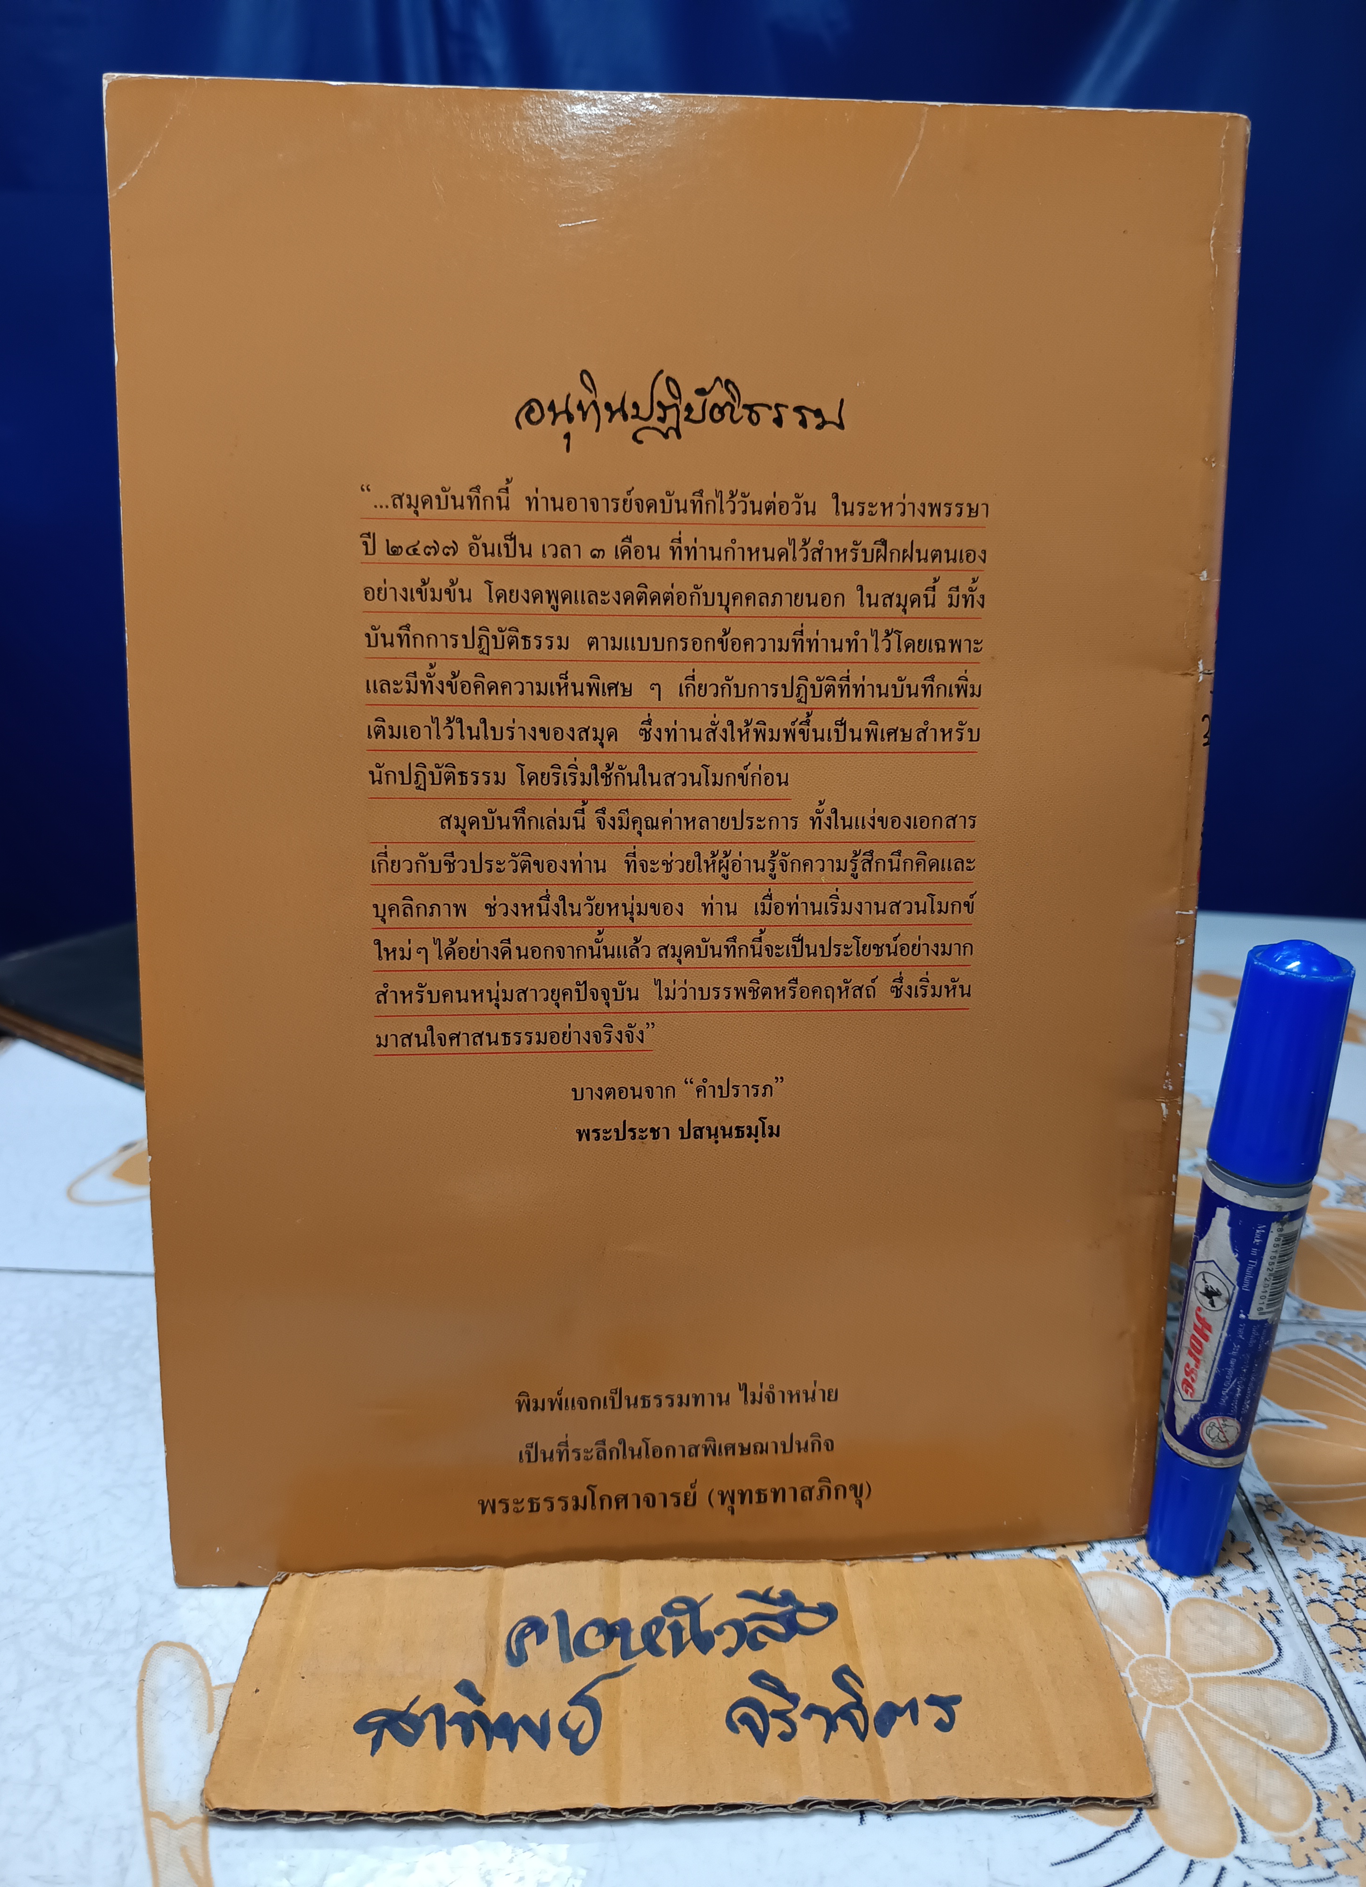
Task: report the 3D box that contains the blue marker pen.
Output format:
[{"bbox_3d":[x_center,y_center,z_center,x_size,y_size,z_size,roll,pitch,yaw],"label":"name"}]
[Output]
[{"bbox_3d":[0.111,0.067,0.262,0.019,0.140,0.019,6,20,10],"label":"blue marker pen"}]

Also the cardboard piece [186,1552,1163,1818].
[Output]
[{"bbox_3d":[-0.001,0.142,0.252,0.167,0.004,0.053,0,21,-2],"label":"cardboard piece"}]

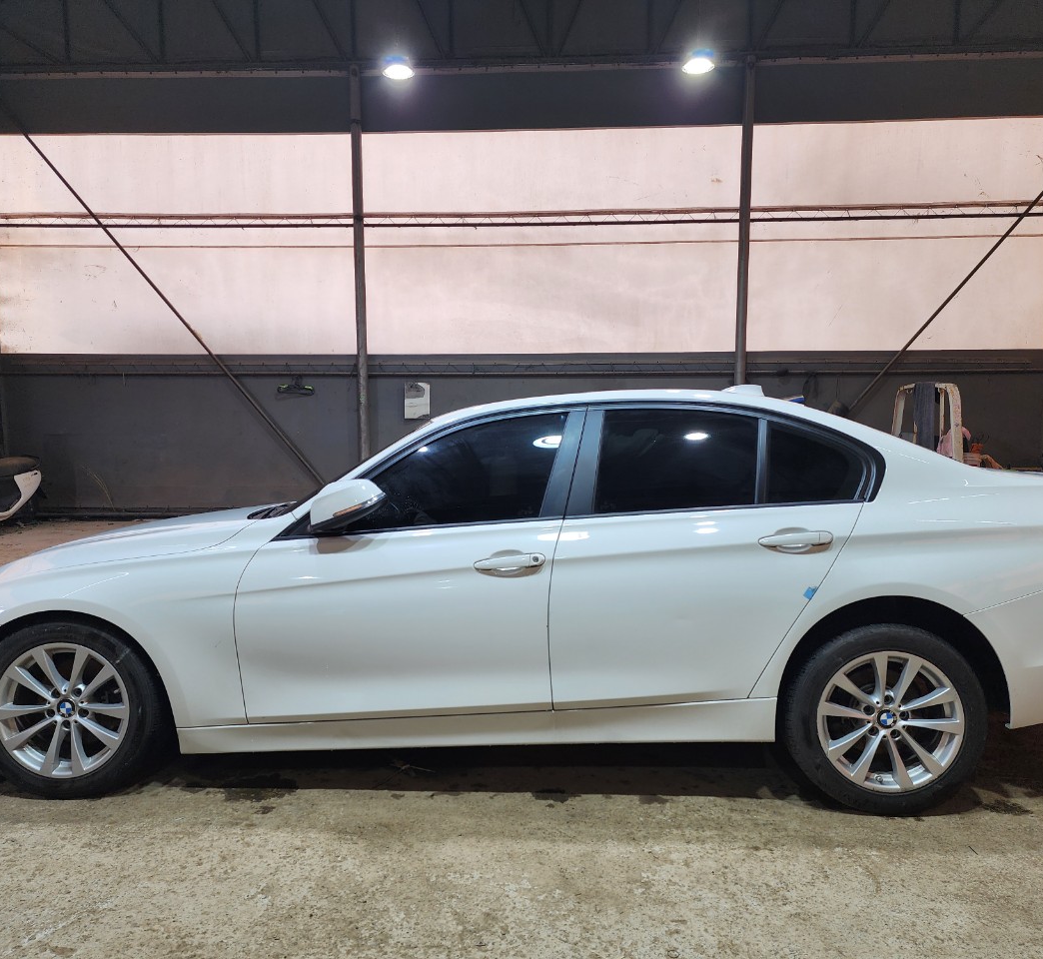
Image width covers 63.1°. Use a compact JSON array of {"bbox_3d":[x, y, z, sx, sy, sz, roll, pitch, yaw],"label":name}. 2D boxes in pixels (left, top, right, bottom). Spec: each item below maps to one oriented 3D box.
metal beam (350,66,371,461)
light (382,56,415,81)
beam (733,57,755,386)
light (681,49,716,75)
[{"bbox_3d":[-1.754,-1.962,9.304,0.115,4.916,0.115,0,6,2],"label":"metal beam"},{"bbox_3d":[-1.126,-3.805,7.793,0.298,0.155,0.298,0,6,2],"label":"light"},{"bbox_3d":[2.399,-1.979,9.148,0.115,4.920,0.115,0,6,2],"label":"beam"},{"bbox_3d":[1.630,-3.865,7.793,0.298,0.155,0.298,0,6,2],"label":"light"}]

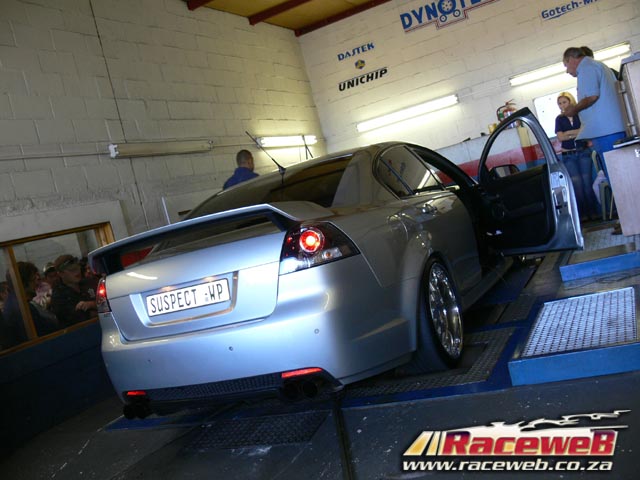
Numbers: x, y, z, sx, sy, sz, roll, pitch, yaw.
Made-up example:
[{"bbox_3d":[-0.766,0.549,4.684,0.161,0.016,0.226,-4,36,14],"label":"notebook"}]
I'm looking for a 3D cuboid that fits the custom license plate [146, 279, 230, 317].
[{"bbox_3d":[-0.651,0.287,3.171,0.518,0.112,0.012,-13,-7,28],"label":"custom license plate"}]

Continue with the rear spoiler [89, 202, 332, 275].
[{"bbox_3d":[-0.651,-0.014,3.304,1.290,0.170,0.360,-13,3,28],"label":"rear spoiler"}]

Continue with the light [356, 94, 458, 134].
[{"bbox_3d":[1.228,-1.815,9.298,1.530,0.120,0.100,-13,4,28],"label":"light"}]

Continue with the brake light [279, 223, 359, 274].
[{"bbox_3d":[-0.022,0.013,2.940,0.370,0.215,0.190,-14,3,13],"label":"brake light"}]

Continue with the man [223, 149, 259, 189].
[{"bbox_3d":[-0.541,-0.007,6.370,0.520,1.750,0.320,-13,3,27],"label":"man"}]

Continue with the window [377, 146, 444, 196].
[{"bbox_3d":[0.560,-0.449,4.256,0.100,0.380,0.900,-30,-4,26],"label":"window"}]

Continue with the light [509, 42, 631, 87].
[{"bbox_3d":[3.209,-2.264,8.402,1.530,0.120,0.090,-13,3,27],"label":"light"}]

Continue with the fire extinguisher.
[{"bbox_3d":[2.541,-1.682,8.655,0.200,0.430,0.170,-13,3,27],"label":"fire extinguisher"}]

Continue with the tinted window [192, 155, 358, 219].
[{"bbox_3d":[-0.344,-0.266,3.983,1.200,0.100,0.680,-13,30,28],"label":"tinted window"}]

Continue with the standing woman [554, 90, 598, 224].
[{"bbox_3d":[3.138,-1.042,7.936,0.470,1.610,0.320,-12,4,34],"label":"standing woman"}]

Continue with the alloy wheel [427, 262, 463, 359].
[{"bbox_3d":[0.648,0.422,3.765,0.200,0.545,0.545,-13,3,26],"label":"alloy wheel"}]

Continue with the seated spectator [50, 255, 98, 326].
[{"bbox_3d":[-2.069,0.721,5.804,0.650,1.200,0.500,-16,3,-15],"label":"seated spectator"}]

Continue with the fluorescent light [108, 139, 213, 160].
[{"bbox_3d":[-1.579,-0.955,6.635,0.100,0.125,1.520,-13,4,28],"label":"fluorescent light"}]

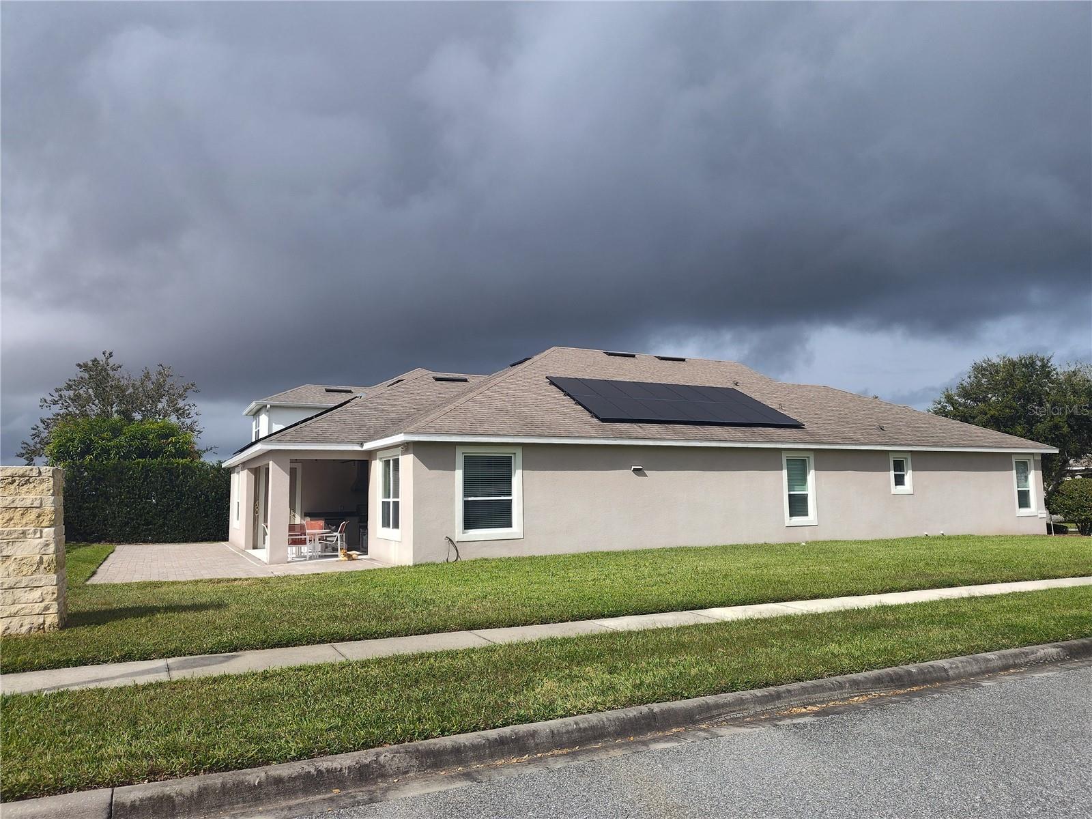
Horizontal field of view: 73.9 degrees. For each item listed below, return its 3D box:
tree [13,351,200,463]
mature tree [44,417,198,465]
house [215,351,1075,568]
[{"bbox_3d":[-25.150,1.790,41.425,9.600,10.312,9.400,3,-7,-31],"label":"tree"},{"bbox_3d":[-19.530,3.130,33.186,6.500,5.626,6.200,3,-7,-30],"label":"mature tree"},{"bbox_3d":[3.378,1.351,29.458,29.050,7.380,17.130,2,-7,-28],"label":"house"}]

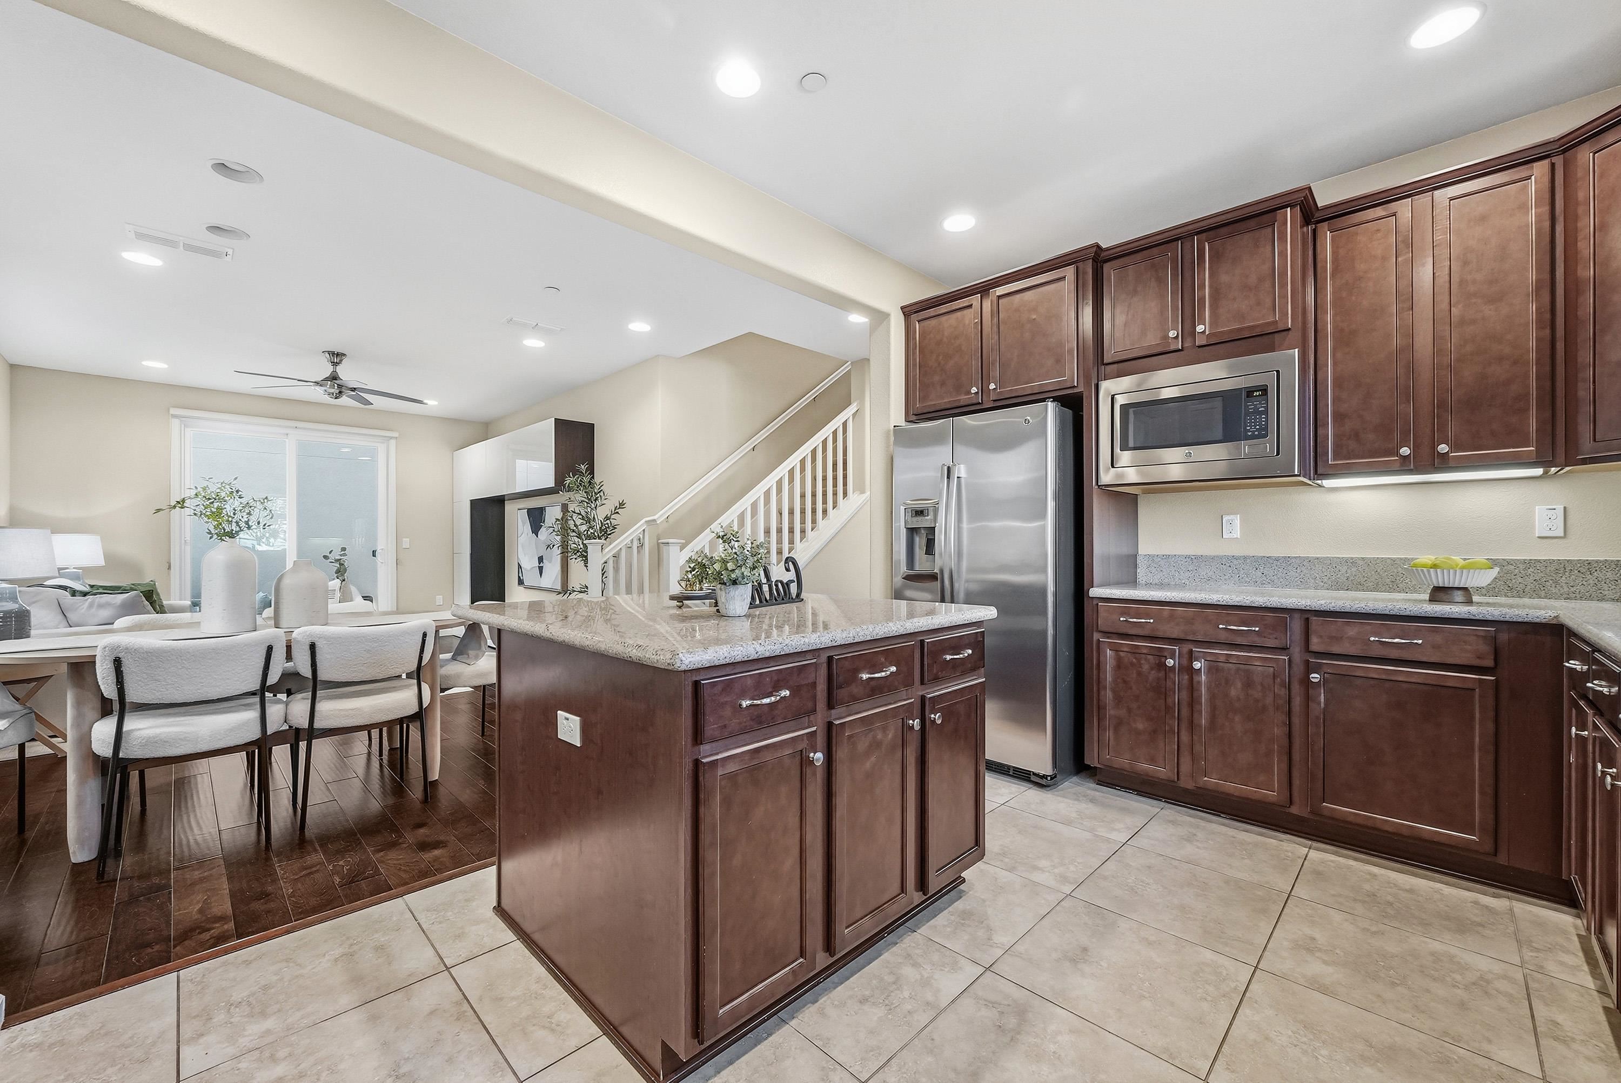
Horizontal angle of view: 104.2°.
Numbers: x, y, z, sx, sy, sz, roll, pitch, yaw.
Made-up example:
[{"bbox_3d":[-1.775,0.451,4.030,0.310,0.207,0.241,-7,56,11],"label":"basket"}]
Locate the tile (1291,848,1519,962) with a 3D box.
[{"bbox_3d":[1.884,1.132,2.011,0.490,0.010,0.496,0,0,-45],"label":"tile"}]

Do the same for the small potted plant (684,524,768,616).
[{"bbox_3d":[-0.256,0.075,1.920,0.250,0.274,0.250,0,0,0],"label":"small potted plant"}]

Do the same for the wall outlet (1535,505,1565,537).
[{"bbox_3d":[2.759,-0.073,2.351,0.012,0.115,0.070,0,-1,-45],"label":"wall outlet"}]

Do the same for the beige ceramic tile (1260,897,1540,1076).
[{"bbox_3d":[1.560,1.154,1.698,0.506,0.010,0.503,0,-1,-45],"label":"beige ceramic tile"}]

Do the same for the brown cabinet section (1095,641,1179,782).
[{"bbox_3d":[1.455,0.740,2.799,0.024,0.576,0.327,1,-1,-45],"label":"brown cabinet section"}]

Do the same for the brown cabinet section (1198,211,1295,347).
[{"bbox_3d":[1.784,-1.073,2.605,0.024,0.474,0.325,1,-1,-45],"label":"brown cabinet section"}]

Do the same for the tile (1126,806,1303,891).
[{"bbox_3d":[1.535,1.134,2.363,0.490,0.010,0.495,0,0,-45],"label":"tile"}]

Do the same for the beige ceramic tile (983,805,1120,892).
[{"bbox_3d":[0.847,1.159,2.416,0.506,0.010,0.503,0,-1,-45],"label":"beige ceramic tile"}]

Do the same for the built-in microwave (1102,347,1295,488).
[{"bbox_3d":[1.781,-0.501,2.858,0.450,0.487,0.750,0,-1,-45],"label":"built-in microwave"}]

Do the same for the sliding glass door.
[{"bbox_3d":[-5.810,-0.083,7.124,1.970,2.462,0.120,0,0,-45],"label":"sliding glass door"}]

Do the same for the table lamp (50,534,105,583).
[{"bbox_3d":[-6.630,0.242,5.677,0.390,0.620,0.390,0,0,-45],"label":"table lamp"}]

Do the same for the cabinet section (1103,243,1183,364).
[{"bbox_3d":[1.513,-1.075,2.878,0.024,0.475,0.323,1,-1,-45],"label":"cabinet section"}]

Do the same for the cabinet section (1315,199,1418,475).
[{"bbox_3d":[2.196,-0.788,2.507,0.024,1.027,0.290,1,-1,-45],"label":"cabinet section"}]

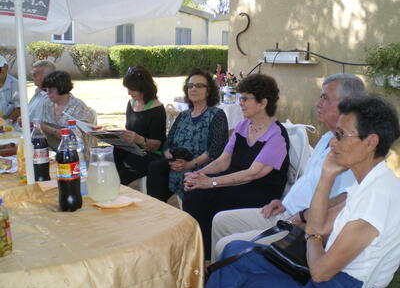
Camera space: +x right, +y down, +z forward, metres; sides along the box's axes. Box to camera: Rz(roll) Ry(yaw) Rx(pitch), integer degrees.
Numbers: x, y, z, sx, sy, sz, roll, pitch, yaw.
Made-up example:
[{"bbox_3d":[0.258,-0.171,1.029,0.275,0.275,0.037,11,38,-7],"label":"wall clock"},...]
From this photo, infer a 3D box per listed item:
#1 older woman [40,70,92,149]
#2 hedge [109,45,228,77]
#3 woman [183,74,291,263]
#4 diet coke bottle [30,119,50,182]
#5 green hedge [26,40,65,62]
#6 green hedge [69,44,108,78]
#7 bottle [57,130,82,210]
[{"bbox_3d":[-1.210,-0.050,3.801,0.500,1.160,0.700,11,17,42],"label":"older woman"},{"bbox_3d":[-1.068,-3.295,17.332,4.700,1.220,1.200,-4,13,-18],"label":"hedge"},{"bbox_3d":[0.210,0.203,2.576,0.740,1.200,0.500,-5,14,-21],"label":"woman"},{"bbox_3d":[-0.782,0.056,2.134,0.090,0.325,0.090,-1,13,-6],"label":"diet coke bottle"},{"bbox_3d":[-5.644,-3.014,15.918,1.300,1.340,1.100,-4,13,-18],"label":"green hedge"},{"bbox_3d":[-4.192,-3.053,16.231,1.400,1.220,1.100,-4,13,-18],"label":"green hedge"},{"bbox_3d":[-0.528,0.103,1.764,0.091,0.330,0.091,-1,13,-6],"label":"bottle"}]

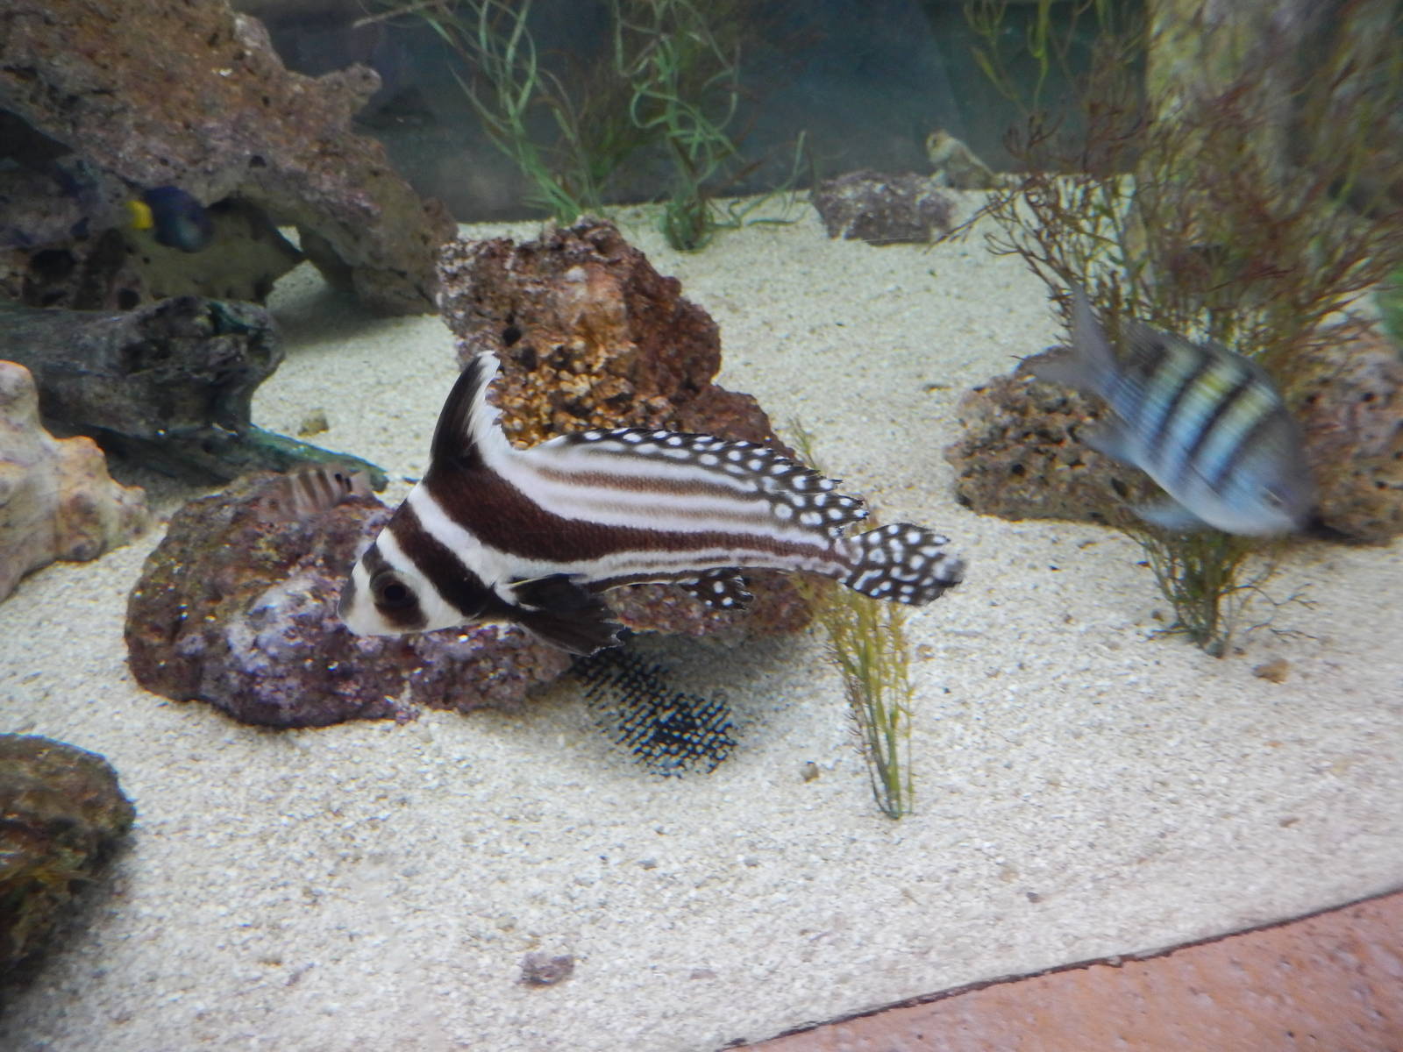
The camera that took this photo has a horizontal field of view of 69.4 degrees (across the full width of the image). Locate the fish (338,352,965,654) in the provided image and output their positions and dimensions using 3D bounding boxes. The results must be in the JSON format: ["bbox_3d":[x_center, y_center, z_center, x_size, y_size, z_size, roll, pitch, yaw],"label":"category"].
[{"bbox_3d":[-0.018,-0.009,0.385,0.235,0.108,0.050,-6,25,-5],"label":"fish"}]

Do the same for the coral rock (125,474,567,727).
[{"bbox_3d":[-0.182,0.038,0.560,0.232,0.090,0.150,0,32,0],"label":"coral rock"}]

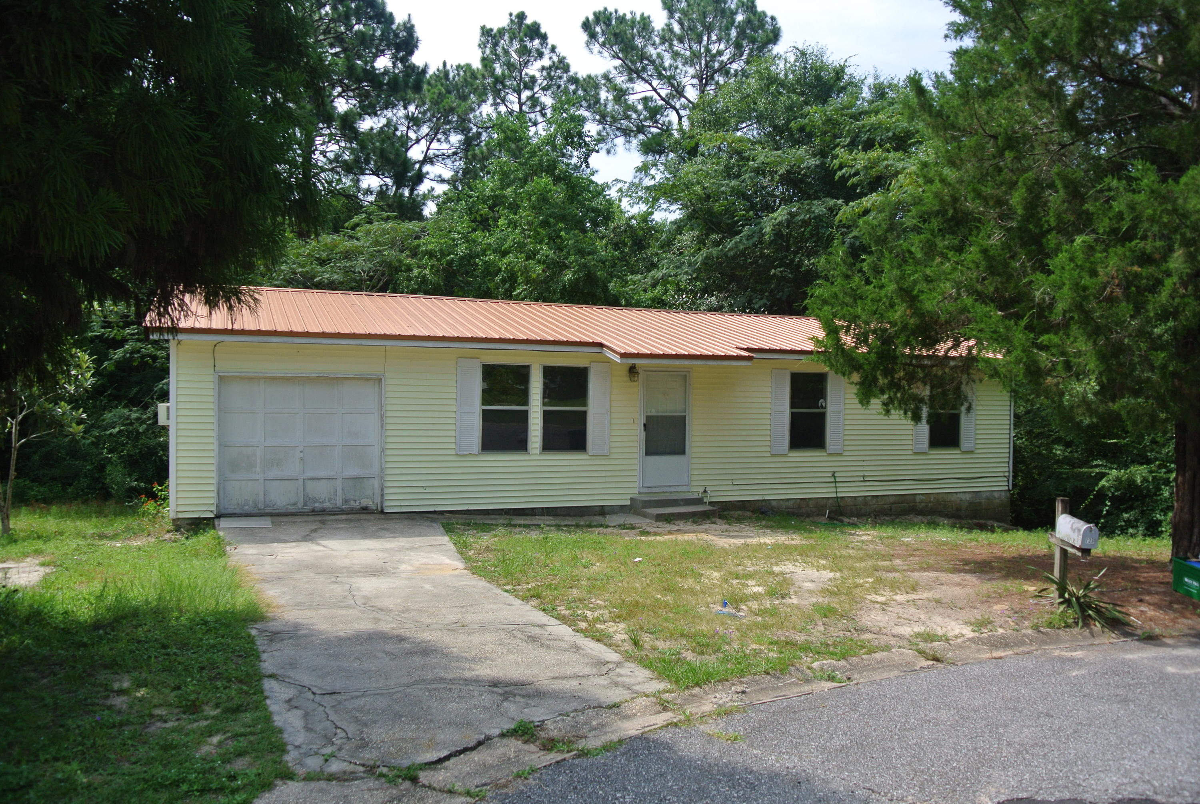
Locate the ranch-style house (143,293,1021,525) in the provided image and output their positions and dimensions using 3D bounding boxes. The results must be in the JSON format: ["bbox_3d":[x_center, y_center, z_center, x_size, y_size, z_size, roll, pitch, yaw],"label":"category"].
[{"bbox_3d":[-0.019,0.144,19.049,16.900,4.450,8.400,1,0,-23],"label":"ranch-style house"}]

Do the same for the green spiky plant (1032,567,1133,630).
[{"bbox_3d":[4.760,1.845,8.880,1.020,0.470,0.950,0,0,28],"label":"green spiky plant"}]

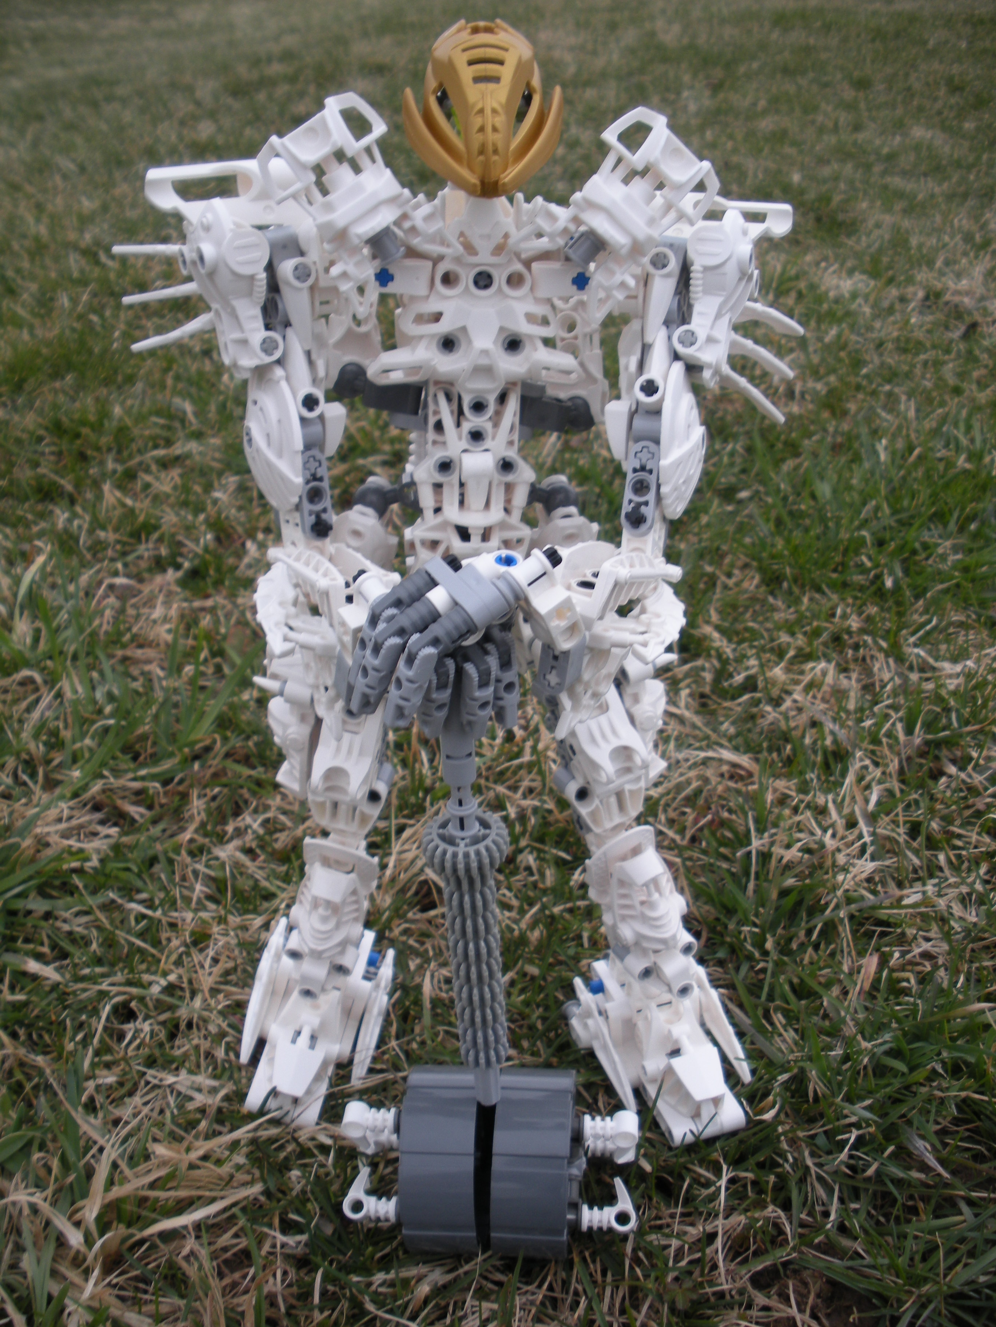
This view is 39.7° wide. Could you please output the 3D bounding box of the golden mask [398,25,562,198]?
[{"bbox_3d":[-0.003,-0.126,0.312,0.036,0.035,0.033,-2,32,-3],"label":"golden mask"}]

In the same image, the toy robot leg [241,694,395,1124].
[{"bbox_3d":[-0.057,0.074,0.424,0.044,0.144,0.058,9,33,15],"label":"toy robot leg"}]

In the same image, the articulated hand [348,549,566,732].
[{"bbox_3d":[-0.009,-0.007,0.326,0.054,0.034,0.032,-26,40,-35],"label":"articulated hand"}]

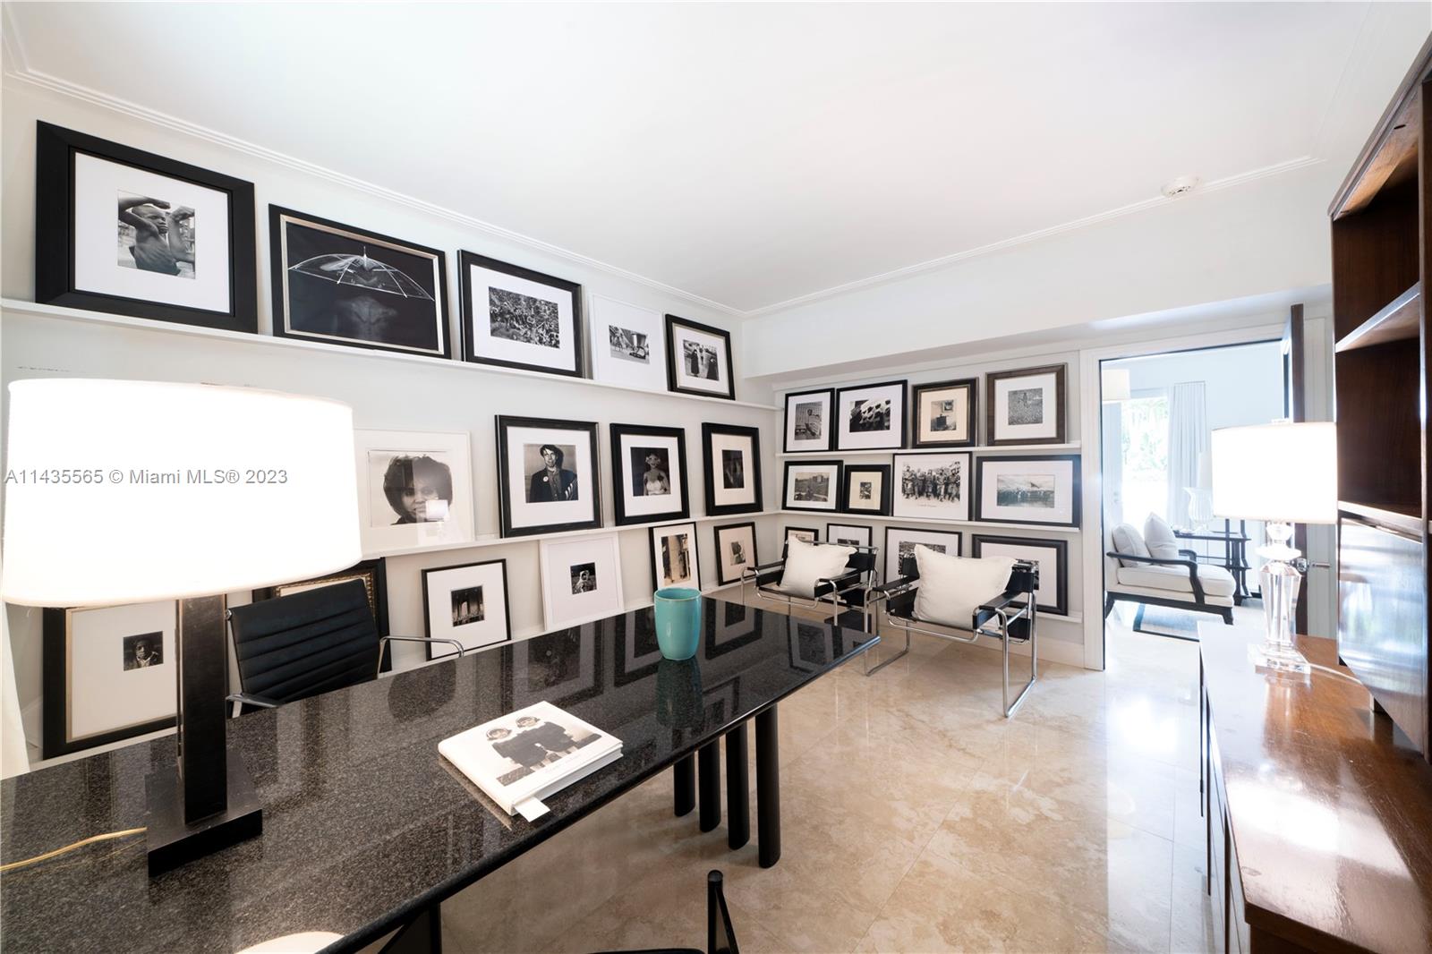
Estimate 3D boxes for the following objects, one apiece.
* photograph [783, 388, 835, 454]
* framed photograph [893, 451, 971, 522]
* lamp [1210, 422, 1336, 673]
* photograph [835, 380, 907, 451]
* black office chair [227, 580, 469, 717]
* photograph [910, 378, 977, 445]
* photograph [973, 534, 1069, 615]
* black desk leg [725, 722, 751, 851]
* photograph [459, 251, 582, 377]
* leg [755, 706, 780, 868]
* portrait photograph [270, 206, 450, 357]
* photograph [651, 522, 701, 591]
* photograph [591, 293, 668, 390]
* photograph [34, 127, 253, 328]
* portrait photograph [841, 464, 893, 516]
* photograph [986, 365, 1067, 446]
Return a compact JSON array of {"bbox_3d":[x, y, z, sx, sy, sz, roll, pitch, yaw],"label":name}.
[{"bbox_3d":[0.851,-0.497,4.327,0.504,0.552,0.030,0,-3,39],"label":"photograph"},{"bbox_3d":[1.669,0.071,3.699,0.576,0.508,0.035,0,-2,41],"label":"framed photograph"},{"bbox_3d":[1.699,0.198,1.440,0.286,0.730,0.286,-2,1,-44],"label":"lamp"},{"bbox_3d":[1.302,-0.494,4.000,0.604,0.556,0.035,0,-2,41],"label":"photograph"},{"bbox_3d":[-1.308,0.888,1.745,0.630,0.870,0.590,0,1,15],"label":"black office chair"},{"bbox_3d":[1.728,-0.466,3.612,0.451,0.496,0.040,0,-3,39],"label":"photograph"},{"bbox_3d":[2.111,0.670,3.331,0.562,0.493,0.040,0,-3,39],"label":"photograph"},{"bbox_3d":[0.079,0.958,1.723,0.095,0.720,0.057,-2,1,-44],"label":"black desk leg"},{"bbox_3d":[-1.162,-0.959,2.937,0.741,0.629,0.050,-2,-2,-44],"label":"photograph"},{"bbox_3d":[0.178,0.958,1.639,0.095,0.720,0.057,-2,1,-44],"label":"leg"},{"bbox_3d":[-1.665,-0.885,2.287,0.680,0.600,0.040,-1,-6,-45],"label":"portrait photograph"},{"bbox_3d":[-0.313,0.638,3.639,0.465,0.545,0.030,-1,-5,-45],"label":"photograph"},{"bbox_3d":[-0.620,-0.952,3.476,0.618,0.599,0.045,-2,-2,-44],"label":"photograph"},{"bbox_3d":[-2.230,-0.949,1.910,0.568,0.678,0.045,-2,-5,-44],"label":"photograph"},{"bbox_3d":[1.268,0.110,3.996,0.400,0.411,0.035,0,-5,39],"label":"portrait photograph"},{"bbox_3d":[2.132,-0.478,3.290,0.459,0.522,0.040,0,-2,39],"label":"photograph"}]

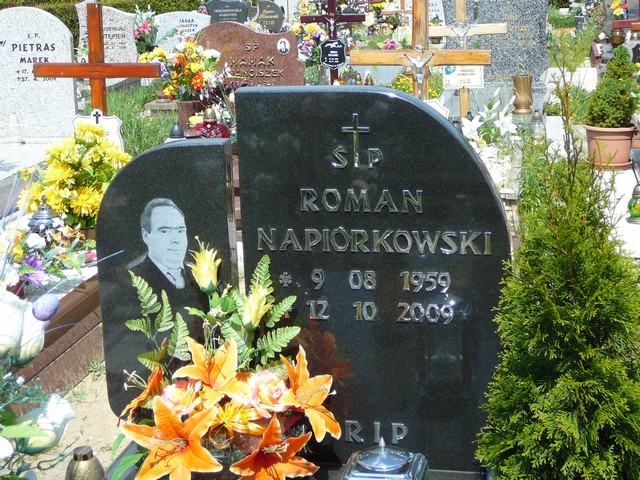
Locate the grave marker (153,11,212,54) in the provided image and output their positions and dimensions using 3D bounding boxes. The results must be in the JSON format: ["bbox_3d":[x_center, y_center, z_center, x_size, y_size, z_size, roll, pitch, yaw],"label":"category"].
[{"bbox_3d":[-1.545,-2.196,13.500,0.650,0.740,0.100,1,14,12],"label":"grave marker"}]

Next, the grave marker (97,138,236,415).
[{"bbox_3d":[-0.296,0.085,2.380,0.266,0.560,0.080,0,13,10],"label":"grave marker"}]

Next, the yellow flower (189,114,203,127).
[{"bbox_3d":[-0.684,-0.656,6.600,0.072,0.062,0.065,1,14,12],"label":"yellow flower"}]

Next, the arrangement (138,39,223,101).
[{"bbox_3d":[-0.801,-0.979,6.900,0.460,0.350,0.400,1,14,12],"label":"arrangement"}]

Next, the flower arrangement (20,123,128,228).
[{"bbox_3d":[-1.103,-0.285,5.400,0.460,0.450,0.420,1,14,12],"label":"flower arrangement"}]

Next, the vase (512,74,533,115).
[{"bbox_3d":[1.348,-0.969,8.000,0.130,0.260,0.130,1,14,12],"label":"vase"}]

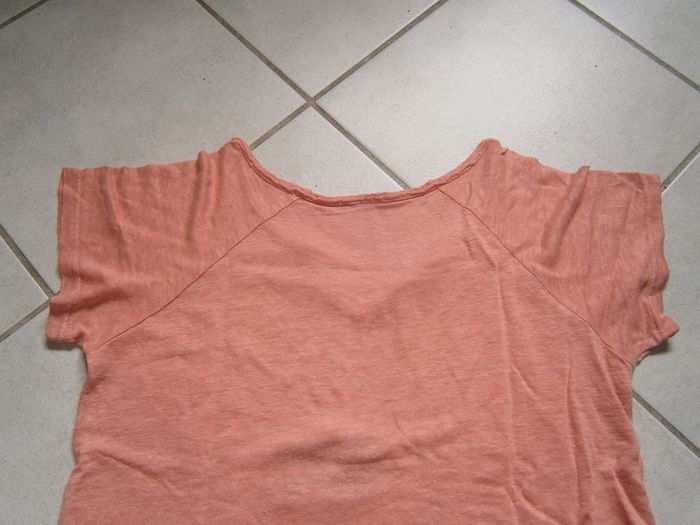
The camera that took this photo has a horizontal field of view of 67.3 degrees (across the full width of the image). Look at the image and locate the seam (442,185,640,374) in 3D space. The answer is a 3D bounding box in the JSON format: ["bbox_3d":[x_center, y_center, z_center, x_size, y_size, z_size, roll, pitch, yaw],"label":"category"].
[{"bbox_3d":[0.170,0.007,0.495,0.018,0.014,0.242,-40,75,-14],"label":"seam"}]

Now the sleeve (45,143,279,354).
[{"bbox_3d":[-0.171,-0.027,0.506,0.243,0.030,0.205,-7,70,-3],"label":"sleeve"}]

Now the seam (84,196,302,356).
[{"bbox_3d":[-0.140,0.011,0.493,0.236,0.014,0.018,-38,74,-13],"label":"seam"}]

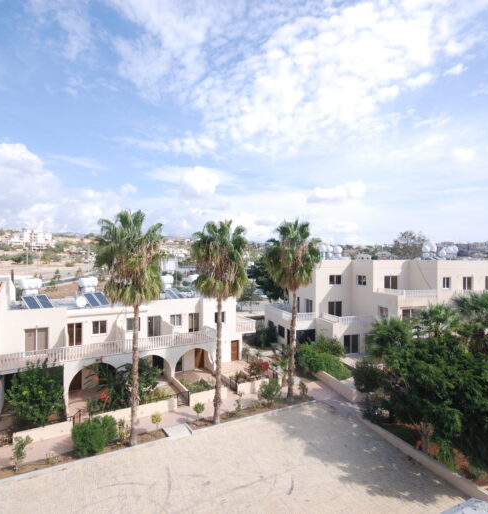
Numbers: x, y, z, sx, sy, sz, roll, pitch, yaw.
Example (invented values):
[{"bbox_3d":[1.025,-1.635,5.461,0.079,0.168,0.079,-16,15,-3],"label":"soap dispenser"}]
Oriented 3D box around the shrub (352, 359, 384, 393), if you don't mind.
[{"bbox_3d":[9.093,8.544,23.400,2.200,2.250,2.100,0,-1,-14],"label":"shrub"}]

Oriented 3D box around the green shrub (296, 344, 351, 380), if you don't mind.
[{"bbox_3d":[6.500,8.852,26.900,3.200,2.000,4.000,0,-1,-14],"label":"green shrub"}]

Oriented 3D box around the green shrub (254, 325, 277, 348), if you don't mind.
[{"bbox_3d":[2.438,8.782,35.500,2.300,2.500,2.200,0,-1,-14],"label":"green shrub"}]

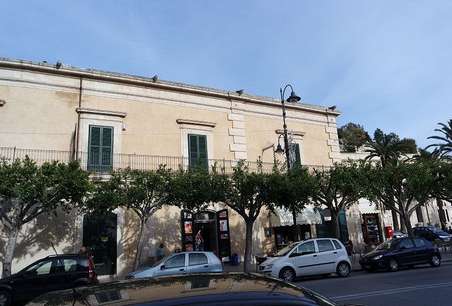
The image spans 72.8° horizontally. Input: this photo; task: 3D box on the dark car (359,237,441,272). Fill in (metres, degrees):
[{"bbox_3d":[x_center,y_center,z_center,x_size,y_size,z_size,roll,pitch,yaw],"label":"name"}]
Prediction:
[{"bbox_3d":[8.153,4.663,14.473,3.830,1.430,1.660,1,-13,-16],"label":"dark car"}]

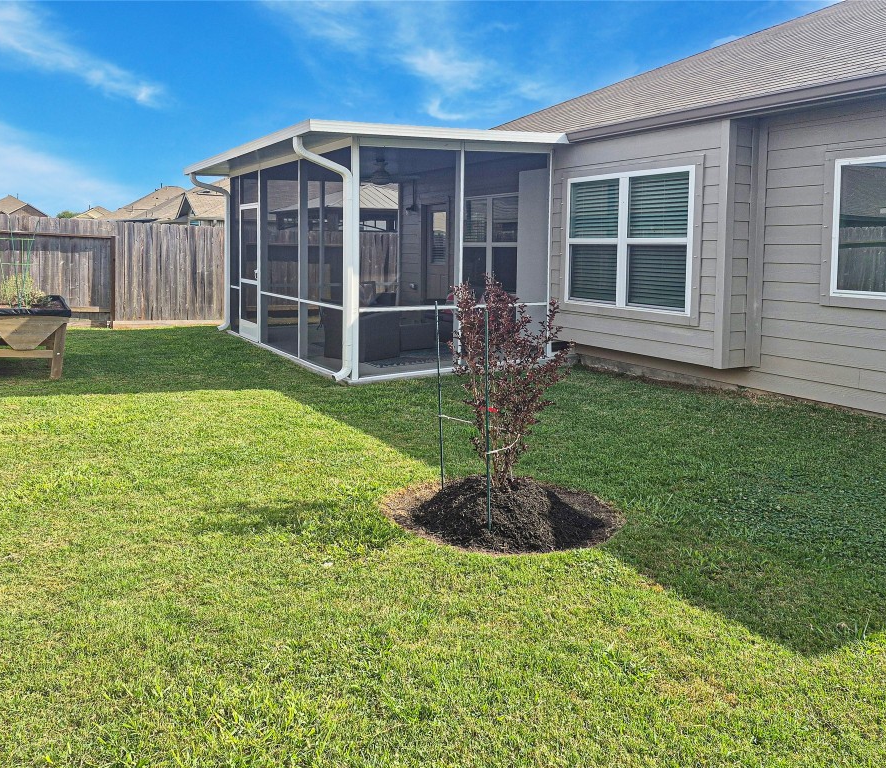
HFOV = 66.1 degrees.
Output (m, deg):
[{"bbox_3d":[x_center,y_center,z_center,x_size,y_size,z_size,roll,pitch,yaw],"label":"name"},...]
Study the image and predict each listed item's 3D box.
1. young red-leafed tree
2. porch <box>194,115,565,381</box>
[{"bbox_3d":[0.371,0.007,3.890,0.660,1.200,0.640,2,12,5],"label":"young red-leafed tree"},{"bbox_3d":[-1.206,-1.921,9.860,3.700,2.750,5.300,-7,14,-32],"label":"porch"}]

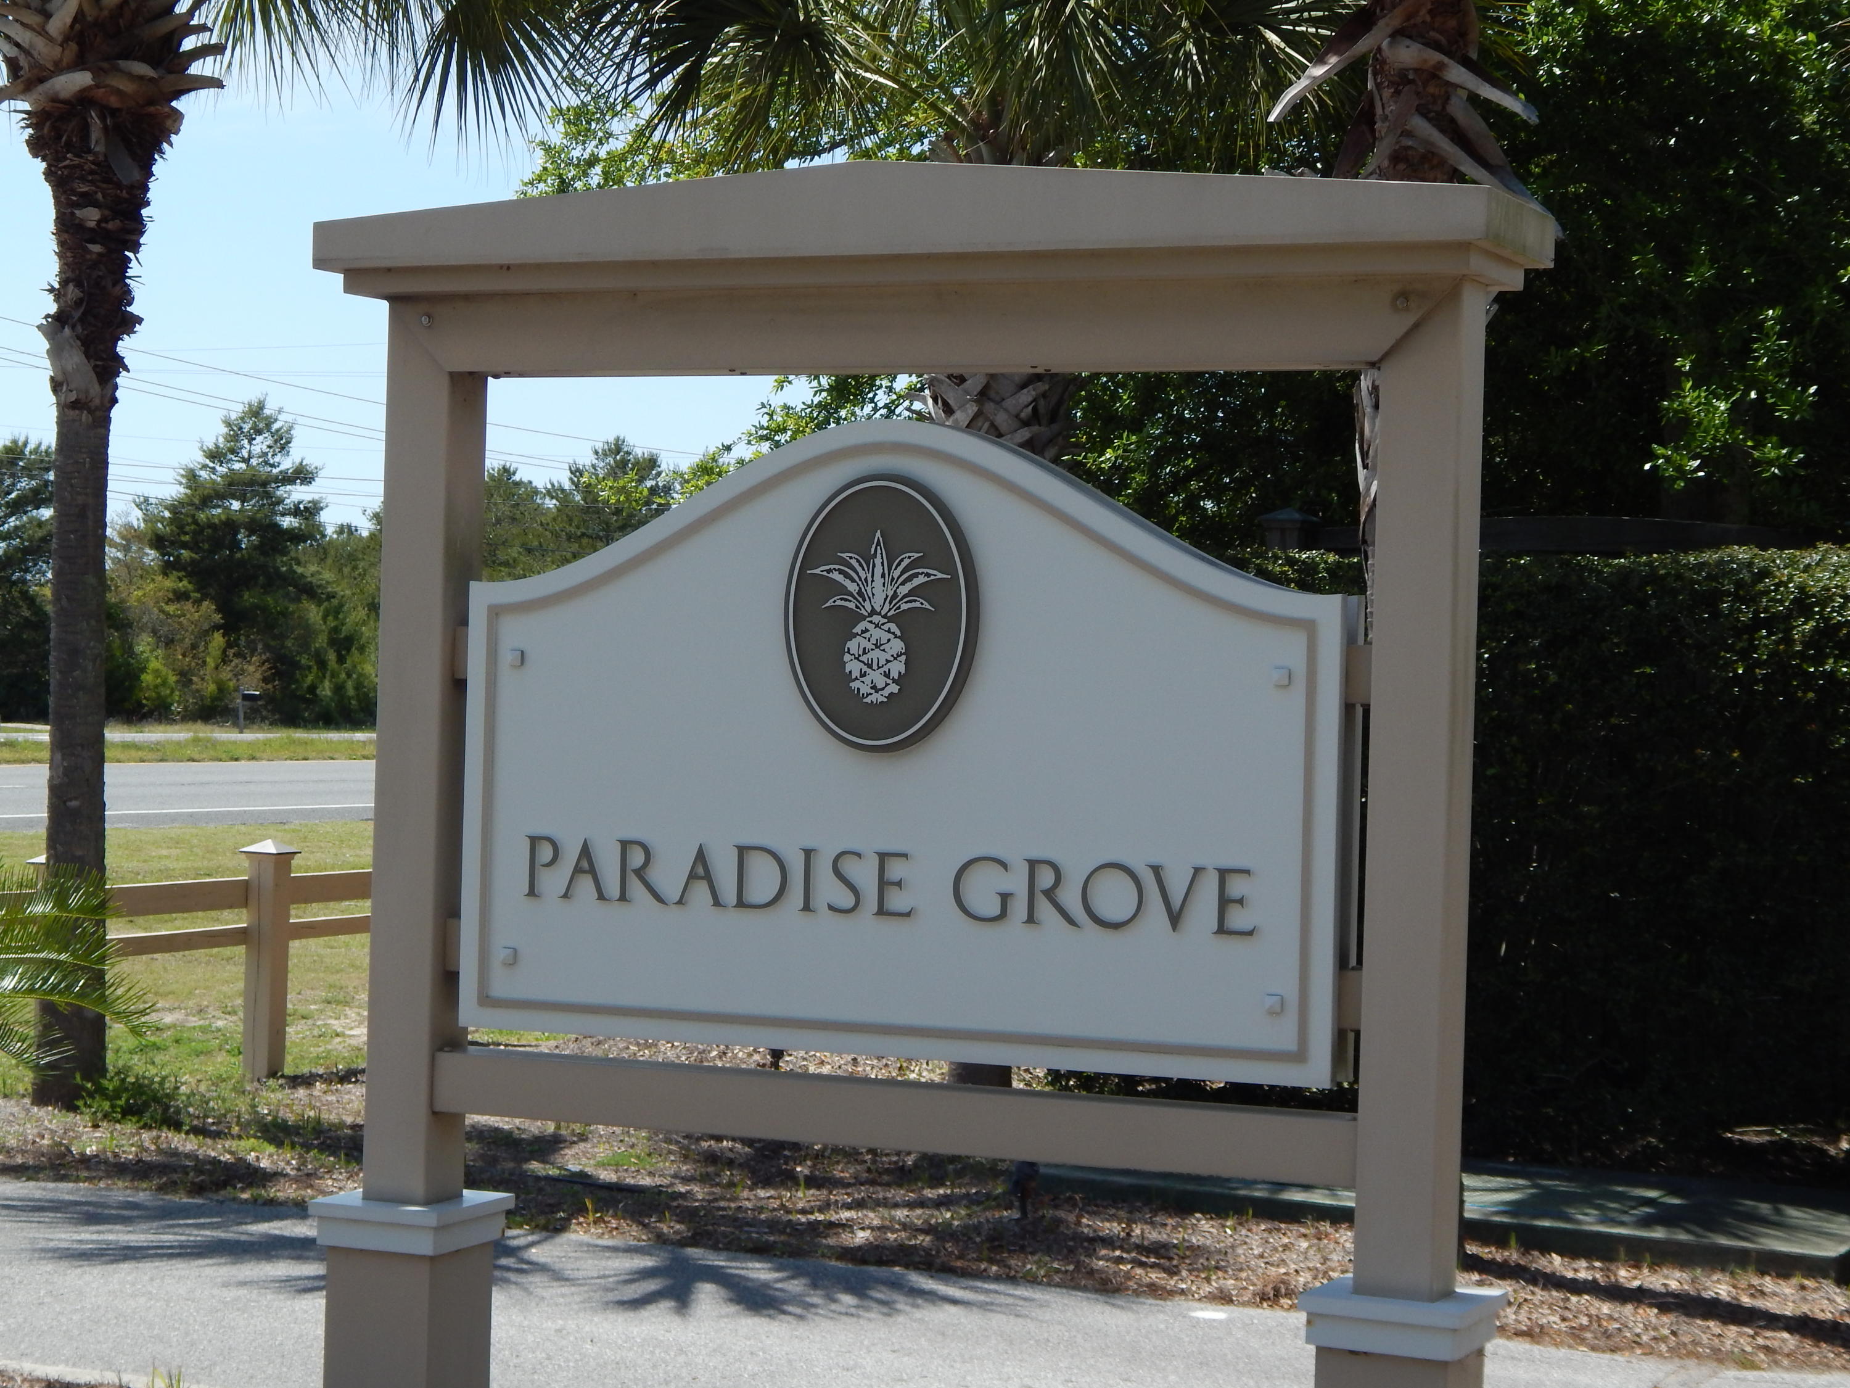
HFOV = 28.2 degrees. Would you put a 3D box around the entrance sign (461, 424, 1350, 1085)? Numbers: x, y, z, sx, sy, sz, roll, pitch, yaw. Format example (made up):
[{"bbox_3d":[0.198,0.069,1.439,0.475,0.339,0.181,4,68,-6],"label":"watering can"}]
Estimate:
[{"bbox_3d":[-0.093,0.105,8.475,2.190,1.452,0.070,2,0,23],"label":"entrance sign"}]

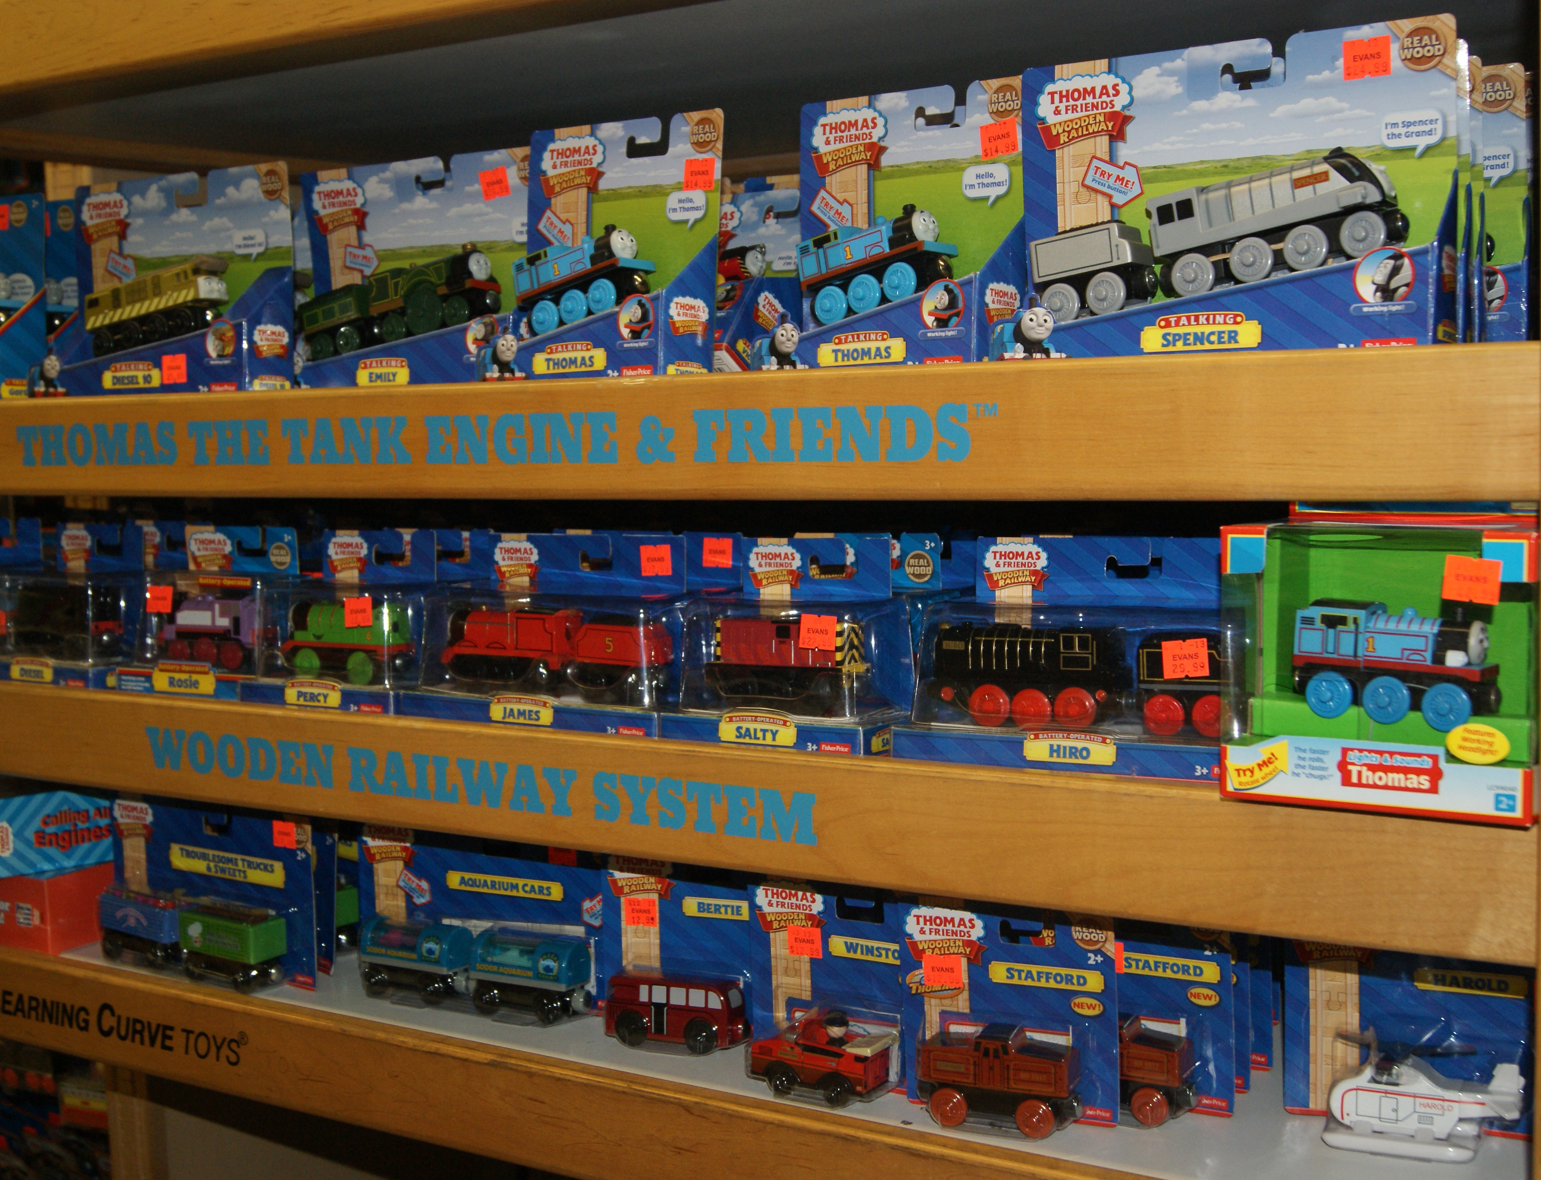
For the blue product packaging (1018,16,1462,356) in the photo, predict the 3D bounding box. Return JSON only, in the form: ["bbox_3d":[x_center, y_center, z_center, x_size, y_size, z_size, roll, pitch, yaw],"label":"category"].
[{"bbox_3d":[0.190,-0.166,0.822,0.194,0.136,0.048,2,9,32],"label":"blue product packaging"}]

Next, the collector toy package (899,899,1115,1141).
[{"bbox_3d":[0.102,0.195,0.863,0.101,0.102,0.037,0,8,23],"label":"collector toy package"}]

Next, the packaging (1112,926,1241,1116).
[{"bbox_3d":[0.168,0.204,0.935,0.108,0.111,0.035,1,8,27],"label":"packaging"}]

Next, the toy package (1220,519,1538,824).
[{"bbox_3d":[0.245,0.026,0.749,0.114,0.106,0.077,2,9,32],"label":"toy package"}]

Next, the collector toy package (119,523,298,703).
[{"bbox_3d":[-0.329,0.011,1.121,0.113,0.091,0.053,2,9,32],"label":"collector toy package"}]

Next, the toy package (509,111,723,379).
[{"bbox_3d":[-0.095,-0.182,1.014,0.127,0.140,0.047,3,4,34],"label":"toy package"}]

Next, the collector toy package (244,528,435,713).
[{"bbox_3d":[-0.255,0.017,1.139,0.119,0.101,0.057,2,8,30],"label":"collector toy package"}]

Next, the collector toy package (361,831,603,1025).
[{"bbox_3d":[-0.168,0.182,1.057,0.173,0.102,0.036,1,7,27],"label":"collector toy package"}]

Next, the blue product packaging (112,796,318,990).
[{"bbox_3d":[-0.346,0.180,1.136,0.174,0.102,0.035,2,6,34],"label":"blue product packaging"}]

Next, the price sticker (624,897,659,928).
[{"bbox_3d":[-0.073,0.183,1.088,0.020,0.016,0.001,-1,5,22],"label":"price sticker"}]

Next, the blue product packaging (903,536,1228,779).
[{"bbox_3d":[0.139,0.027,0.823,0.170,0.093,0.055,2,9,32],"label":"blue product packaging"}]

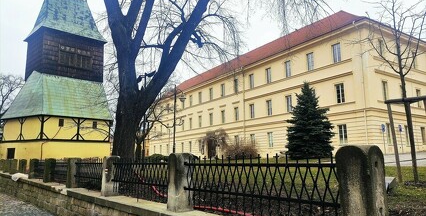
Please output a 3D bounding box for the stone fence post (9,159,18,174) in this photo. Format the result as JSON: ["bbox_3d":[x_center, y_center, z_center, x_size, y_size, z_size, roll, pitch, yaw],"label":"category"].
[{"bbox_3d":[-12.381,3.690,19.259,0.327,0.920,0.310,8,-13,-40],"label":"stone fence post"}]

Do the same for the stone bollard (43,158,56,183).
[{"bbox_3d":[-6.405,2.491,12.250,0.327,0.920,0.310,8,-12,-39],"label":"stone bollard"}]

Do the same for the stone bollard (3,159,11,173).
[{"bbox_3d":[-14.399,4.077,21.574,0.327,0.920,0.310,8,-13,-40],"label":"stone bollard"}]

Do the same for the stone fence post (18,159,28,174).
[{"bbox_3d":[-10.375,3.297,16.933,0.327,0.920,0.310,8,-13,-40],"label":"stone fence post"}]

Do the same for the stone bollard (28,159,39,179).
[{"bbox_3d":[-8.384,2.897,14.597,0.327,0.920,0.310,8,-13,-39],"label":"stone bollard"}]

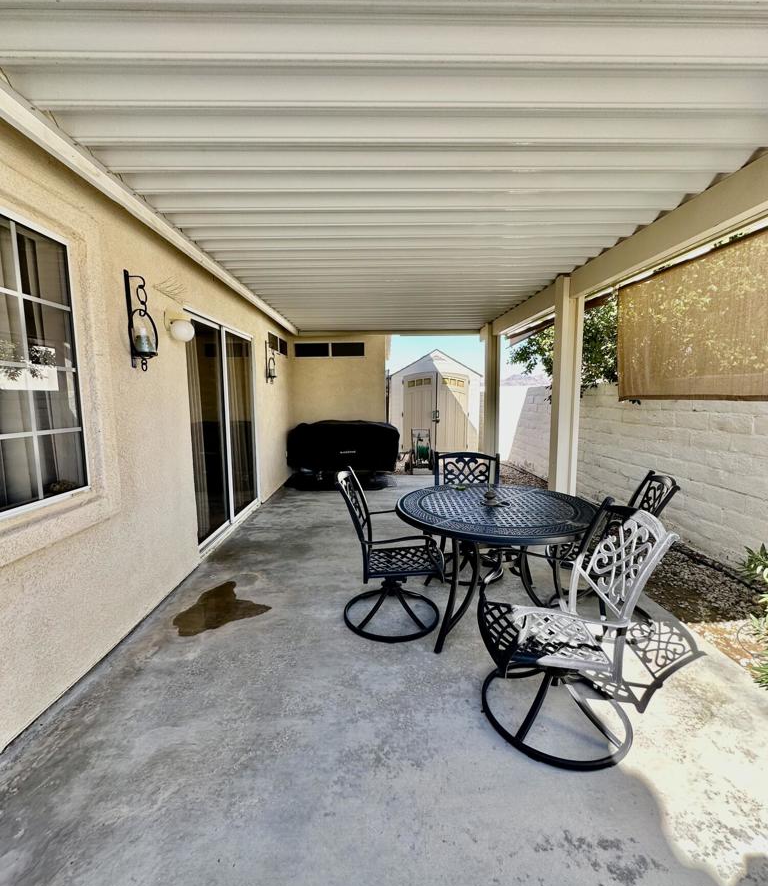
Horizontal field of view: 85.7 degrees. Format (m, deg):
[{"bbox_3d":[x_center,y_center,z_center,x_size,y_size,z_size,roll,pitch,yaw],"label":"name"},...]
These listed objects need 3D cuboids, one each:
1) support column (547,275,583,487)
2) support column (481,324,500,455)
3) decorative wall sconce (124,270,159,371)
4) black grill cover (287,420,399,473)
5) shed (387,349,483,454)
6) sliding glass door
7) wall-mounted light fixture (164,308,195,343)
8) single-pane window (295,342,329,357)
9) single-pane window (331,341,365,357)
[{"bbox_3d":[1.872,-0.367,4.269,0.210,2.590,0.190,-1,7,-1],"label":"support column"},{"bbox_3d":[1.812,-0.667,6.891,0.195,2.595,0.190,-1,7,-1],"label":"support column"},{"bbox_3d":[-1.521,-0.765,2.595,0.174,0.625,0.130,-1,7,-1],"label":"decorative wall sconce"},{"bbox_3d":[-0.617,0.018,6.583,1.685,0.790,0.660,-1,7,-1],"label":"black grill cover"},{"bbox_3d":[1.245,-1.124,11.121,2.310,2.520,2.100,-1,7,-1],"label":"shed"},{"bbox_3d":[-1.654,-0.178,4.456,0.080,2.050,1.880,-1,7,-1],"label":"sliding glass door"},{"bbox_3d":[-1.518,-0.880,3.116,0.203,0.245,0.170,-1,7,-1],"label":"wall-mounted light fixture"},{"bbox_3d":[-1.293,-1.655,7.396,0.604,0.260,0.060,-1,7,-1],"label":"single-pane window"},{"bbox_3d":[-0.652,-1.666,7.408,0.606,0.260,0.060,-1,7,-1],"label":"single-pane window"}]

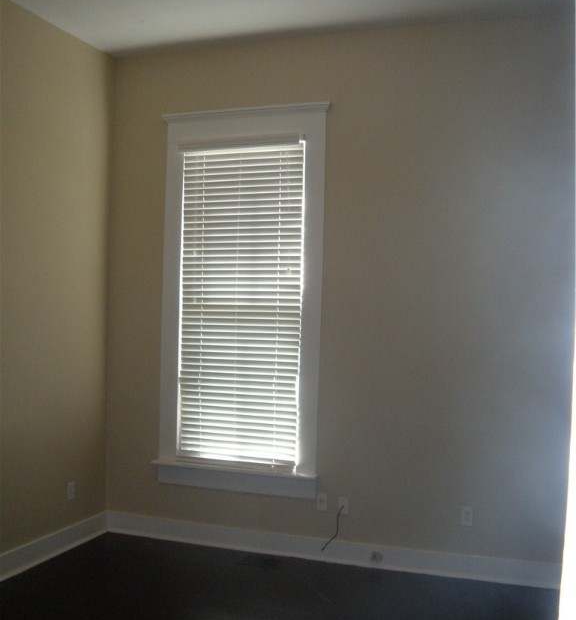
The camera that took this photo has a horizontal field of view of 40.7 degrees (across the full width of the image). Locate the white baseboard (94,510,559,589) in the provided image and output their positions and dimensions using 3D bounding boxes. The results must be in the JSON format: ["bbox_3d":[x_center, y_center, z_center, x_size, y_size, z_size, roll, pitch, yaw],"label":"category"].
[{"bbox_3d":[0.175,1.516,4.958,3.050,0.147,0.025,1,0,20],"label":"white baseboard"}]

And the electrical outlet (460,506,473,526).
[{"bbox_3d":[1.072,1.237,4.640,0.070,0.113,0.012,1,0,20],"label":"electrical outlet"}]

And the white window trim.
[{"bbox_3d":[-0.333,-0.066,5.147,1.215,2.532,0.120,1,0,20],"label":"white window trim"}]

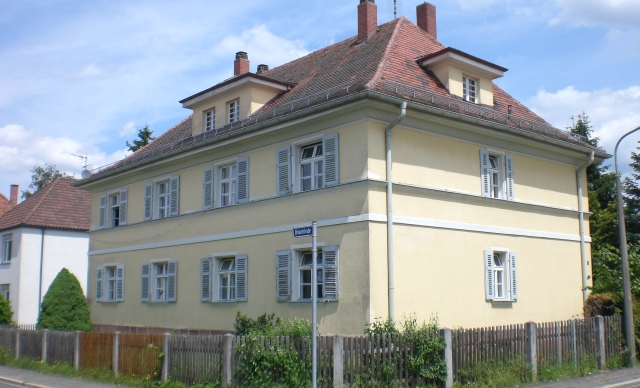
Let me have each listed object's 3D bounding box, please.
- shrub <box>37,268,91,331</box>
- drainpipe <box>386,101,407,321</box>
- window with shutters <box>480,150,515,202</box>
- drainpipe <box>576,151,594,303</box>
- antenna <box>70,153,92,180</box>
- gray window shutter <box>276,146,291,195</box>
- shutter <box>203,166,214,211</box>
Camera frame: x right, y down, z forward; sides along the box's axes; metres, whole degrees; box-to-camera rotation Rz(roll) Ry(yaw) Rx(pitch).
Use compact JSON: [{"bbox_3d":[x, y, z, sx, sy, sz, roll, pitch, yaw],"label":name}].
[{"bbox_3d":[-8.938,3.908,24.305,1.900,2.650,1.900,7,-11,-41],"label":"shrub"},{"bbox_3d":[1.888,0.833,17.352,0.173,6.197,0.488,7,-11,-41],"label":"drainpipe"},{"bbox_3d":[5.298,-0.532,21.041,1.598,1.404,0.204,7,-11,-41],"label":"window with shutters"},{"bbox_3d":[8.995,1.713,23.555,0.173,6.218,0.488,7,-11,-41],"label":"drainpipe"},{"bbox_3d":[-15.919,-1.861,46.700,0.900,1.800,1.550,-8,-11,41],"label":"antenna"},{"bbox_3d":[-1.051,-0.660,19.839,0.061,1.384,0.580,7,-11,-41],"label":"gray window shutter"},{"bbox_3d":[-3.638,-0.191,22.737,0.061,1.374,0.611,7,-11,-41],"label":"shutter"}]

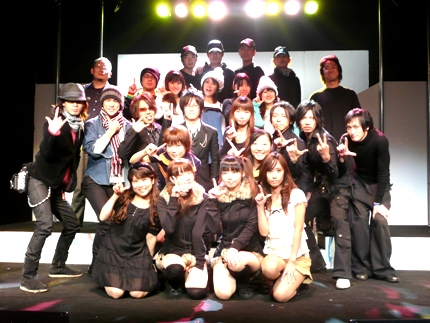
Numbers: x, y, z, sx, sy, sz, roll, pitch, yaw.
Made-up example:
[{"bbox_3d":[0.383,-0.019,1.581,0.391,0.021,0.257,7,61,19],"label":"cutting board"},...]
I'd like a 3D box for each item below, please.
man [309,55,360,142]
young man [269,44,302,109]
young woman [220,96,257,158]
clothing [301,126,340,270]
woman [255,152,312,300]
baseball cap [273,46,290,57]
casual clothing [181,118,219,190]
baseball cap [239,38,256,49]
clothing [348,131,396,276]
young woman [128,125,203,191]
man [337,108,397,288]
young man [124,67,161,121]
[{"bbox_3d":[1.145,-0.173,5.637,0.520,1.695,0.330,0,-4,9],"label":"man"},{"bbox_3d":[0.745,-0.385,6.386,0.480,1.722,0.320,0,-4,7],"label":"young man"},{"bbox_3d":[0.183,0.204,4.746,0.440,1.457,0.380,0,-4,3],"label":"young woman"},{"bbox_3d":[0.833,0.302,4.500,0.440,1.100,0.420,0,-4,11],"label":"clothing"},{"bbox_3d":[0.485,0.481,4.220,0.450,1.010,0.650,0,-1,18],"label":"woman"},{"bbox_3d":[0.752,-1.239,6.750,0.185,0.120,0.260,0,-1,3],"label":"baseball cap"},{"bbox_3d":[-0.158,-0.009,5.100,0.470,0.720,0.290,1,-4,-1],"label":"casual clothing"},{"bbox_3d":[0.365,-1.320,6.700,0.185,0.120,0.260,0,-1,9],"label":"baseball cap"},{"bbox_3d":[1.212,0.343,4.650,0.460,1.180,0.500,0,-1,20],"label":"clothing"},{"bbox_3d":[-0.378,0.358,4.550,0.520,1.150,0.550,0,-1,-6],"label":"young woman"},{"bbox_3d":[1.196,0.265,4.650,0.500,1.370,0.620,0,-1,20],"label":"man"},{"bbox_3d":[-0.702,-0.139,6.089,0.520,1.665,0.360,1,-4,-5],"label":"young man"}]

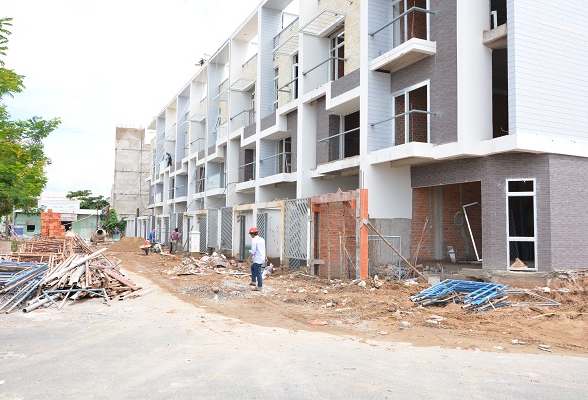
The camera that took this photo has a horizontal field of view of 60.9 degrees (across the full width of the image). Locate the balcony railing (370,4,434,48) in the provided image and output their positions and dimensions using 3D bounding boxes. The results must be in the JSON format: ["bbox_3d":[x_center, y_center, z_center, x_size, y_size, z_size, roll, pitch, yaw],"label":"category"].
[{"bbox_3d":[3.722,-5.592,17.247,0.870,1.050,2.420,2,-4,-25],"label":"balcony railing"}]

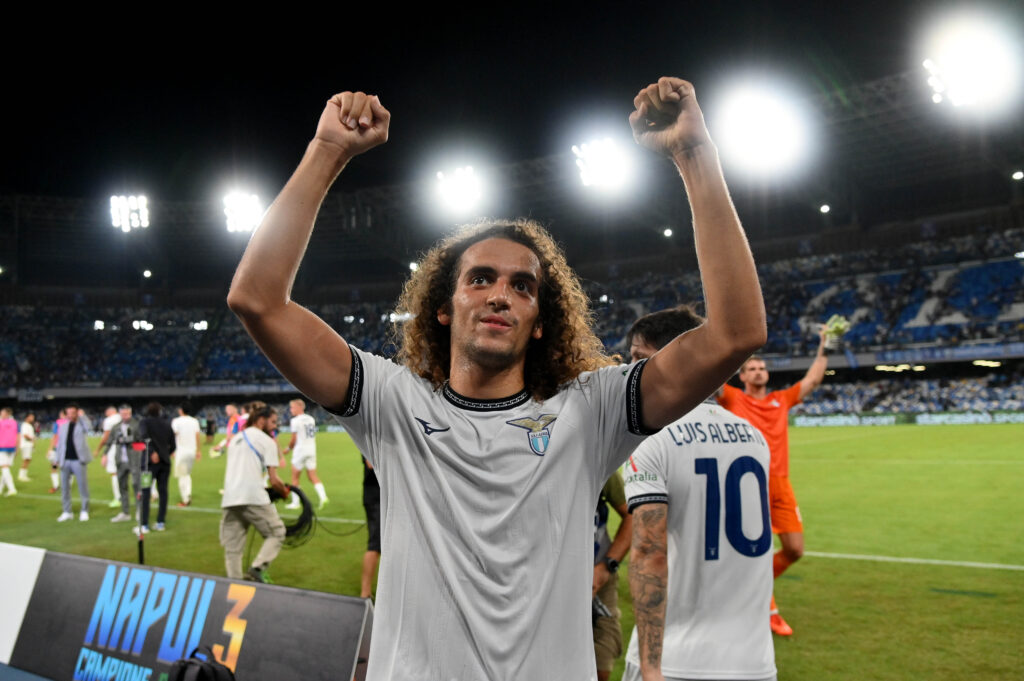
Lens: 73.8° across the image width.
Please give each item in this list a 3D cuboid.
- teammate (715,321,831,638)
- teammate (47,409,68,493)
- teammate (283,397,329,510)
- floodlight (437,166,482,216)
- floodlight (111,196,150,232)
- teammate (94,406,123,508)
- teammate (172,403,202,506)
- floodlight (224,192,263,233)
[{"bbox_3d":[1.685,0.875,4.657,0.820,1.990,0.620,-2,-7,7],"label":"teammate"},{"bbox_3d":[-10.241,2.521,15.582,0.550,1.800,0.520,-1,-7,-6],"label":"teammate"},{"bbox_3d":[-3.530,1.928,11.700,0.650,1.800,0.550,-5,-8,28],"label":"teammate"},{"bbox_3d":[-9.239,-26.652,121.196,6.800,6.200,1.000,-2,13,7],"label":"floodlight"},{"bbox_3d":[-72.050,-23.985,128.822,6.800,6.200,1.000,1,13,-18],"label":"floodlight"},{"bbox_3d":[-7.170,2.097,12.405,0.550,1.770,0.550,-1,-7,0],"label":"teammate"},{"bbox_3d":[-5.885,2.051,12.435,0.550,1.820,0.450,4,-8,-37],"label":"teammate"},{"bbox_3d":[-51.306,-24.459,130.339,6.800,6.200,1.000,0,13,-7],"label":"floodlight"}]

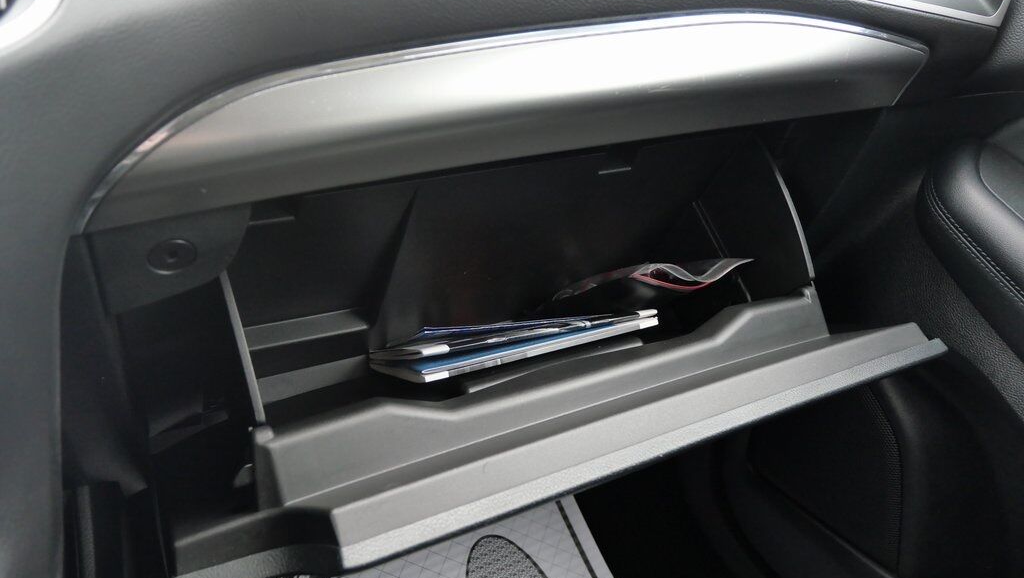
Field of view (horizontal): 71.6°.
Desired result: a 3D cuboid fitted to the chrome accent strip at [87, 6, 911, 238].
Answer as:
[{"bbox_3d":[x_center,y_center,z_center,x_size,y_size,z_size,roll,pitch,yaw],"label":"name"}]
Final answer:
[{"bbox_3d":[0.048,-0.120,0.418,0.555,0.073,0.051,-12,31,-21],"label":"chrome accent strip"}]

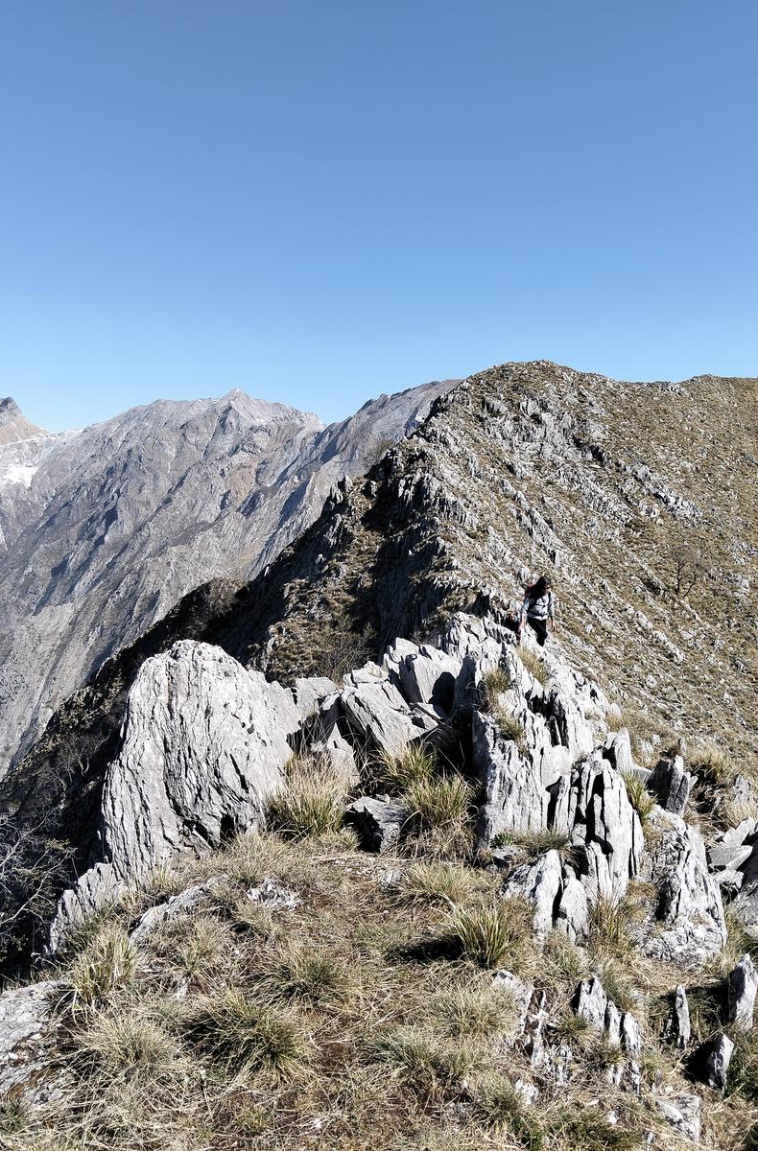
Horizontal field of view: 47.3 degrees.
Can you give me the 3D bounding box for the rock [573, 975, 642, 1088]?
[{"bbox_3d":[0.815,1.629,3.100,0.200,0.335,0.240,0,6,0],"label":"rock"}]

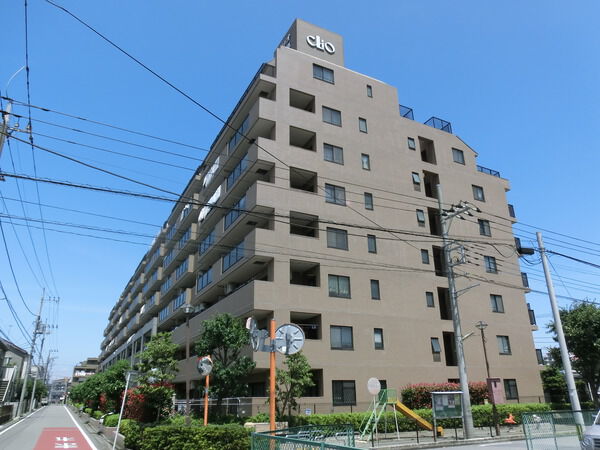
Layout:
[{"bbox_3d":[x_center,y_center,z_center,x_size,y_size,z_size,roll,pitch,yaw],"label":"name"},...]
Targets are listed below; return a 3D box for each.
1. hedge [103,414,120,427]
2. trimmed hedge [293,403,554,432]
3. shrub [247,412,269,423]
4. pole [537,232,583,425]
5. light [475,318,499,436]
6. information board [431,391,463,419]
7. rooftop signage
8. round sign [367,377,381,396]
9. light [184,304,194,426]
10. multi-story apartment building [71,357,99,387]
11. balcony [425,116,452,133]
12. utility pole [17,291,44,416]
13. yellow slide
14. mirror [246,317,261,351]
[{"bbox_3d":[-10.355,10.773,23.872,0.950,0.620,1.000,10,-24,-25],"label":"hedge"},{"bbox_3d":[6.991,9.670,21.715,16.103,0.900,1.000,10,-24,-25],"label":"trimmed hedge"},{"bbox_3d":[-1.838,8.445,18.714,1.000,0.660,0.850,10,-24,-25],"label":"shrub"},{"bbox_3d":[8.791,3.553,14.678,0.280,7.051,0.280,10,-24,-25],"label":"pole"},{"bbox_3d":[7.910,6.294,18.115,0.500,4.600,0.500,10,-24,-25],"label":"light"},{"bbox_3d":[5.671,6.912,16.626,1.650,0.950,0.200,10,-24,-25],"label":"information board"},{"bbox_3d":[1.494,-12.840,30.897,2.250,1.250,0.200,10,-24,-25],"label":"rooftop signage"},{"bbox_3d":[2.671,5.819,15.640,0.600,0.600,0.050,9,-23,-23],"label":"round sign"},{"bbox_3d":[-4.850,6.159,18.888,0.480,5.360,0.480,10,-24,-25],"label":"light"},{"bbox_3d":[-68.764,51.417,143.606,12.350,13.800,14.000,10,-24,-25],"label":"multi-story apartment building"},{"bbox_3d":[10.860,-7.624,34.715,1.740,1.040,1.650,10,-24,-25],"label":"balcony"},{"bbox_3d":[-27.797,12.957,44.948,0.400,12.737,0.400,10,-24,-25],"label":"utility pole"},{"bbox_3d":[4.704,7.605,17.009,2.153,1.320,0.600,10,-24,-25],"label":"yellow slide"},{"bbox_3d":[-0.945,2.216,8.810,0.210,0.660,0.620,-10,-23,5],"label":"mirror"}]

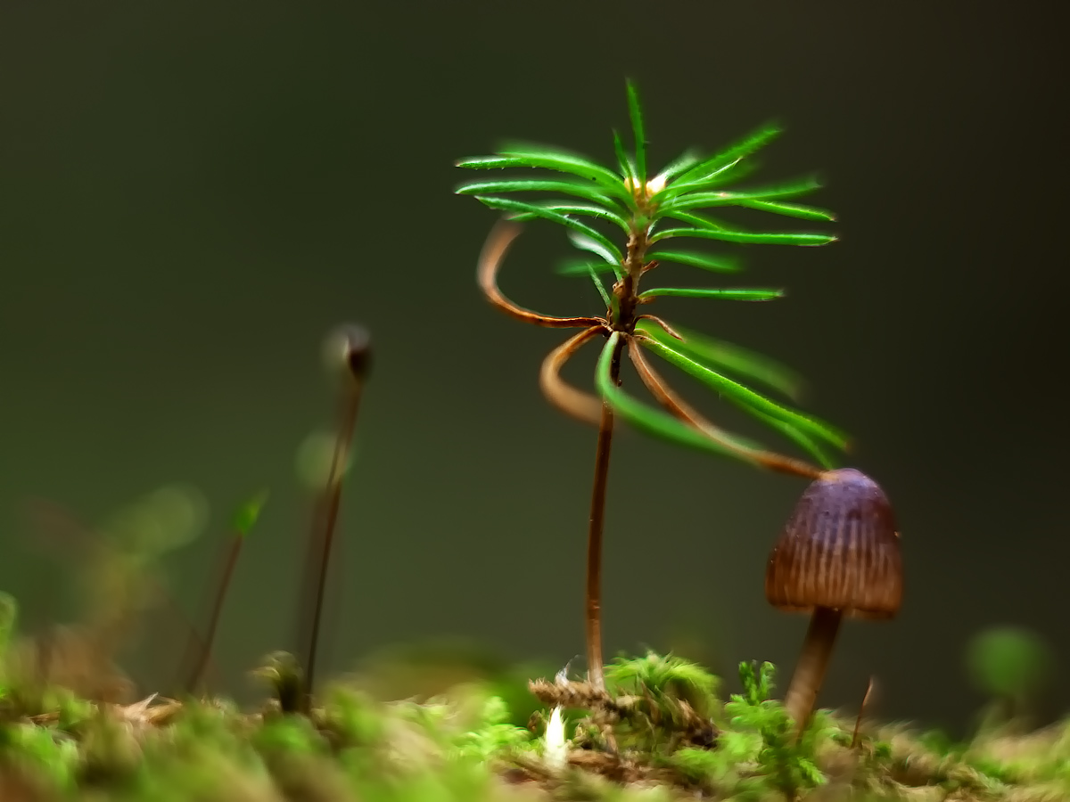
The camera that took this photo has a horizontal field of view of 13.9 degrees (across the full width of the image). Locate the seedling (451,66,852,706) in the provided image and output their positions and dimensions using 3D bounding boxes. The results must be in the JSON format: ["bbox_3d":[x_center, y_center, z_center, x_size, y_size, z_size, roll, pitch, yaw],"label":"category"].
[{"bbox_3d":[0.009,-0.001,0.335,0.030,0.046,0.027,0,2,0],"label":"seedling"}]

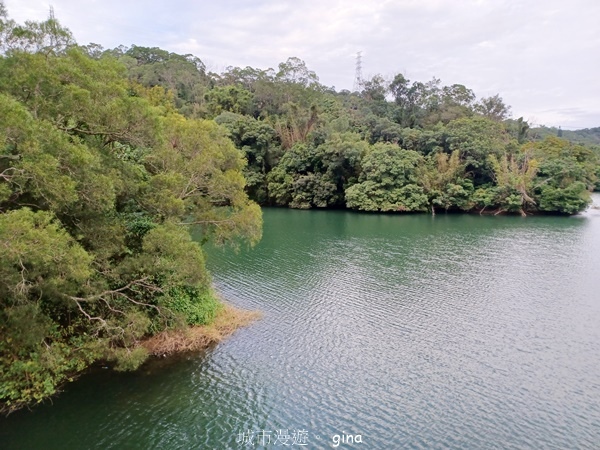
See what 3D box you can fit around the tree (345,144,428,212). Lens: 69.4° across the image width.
[{"bbox_3d":[10.181,-5.473,51.000,9.700,7.800,8.300,1,9,6],"label":"tree"}]

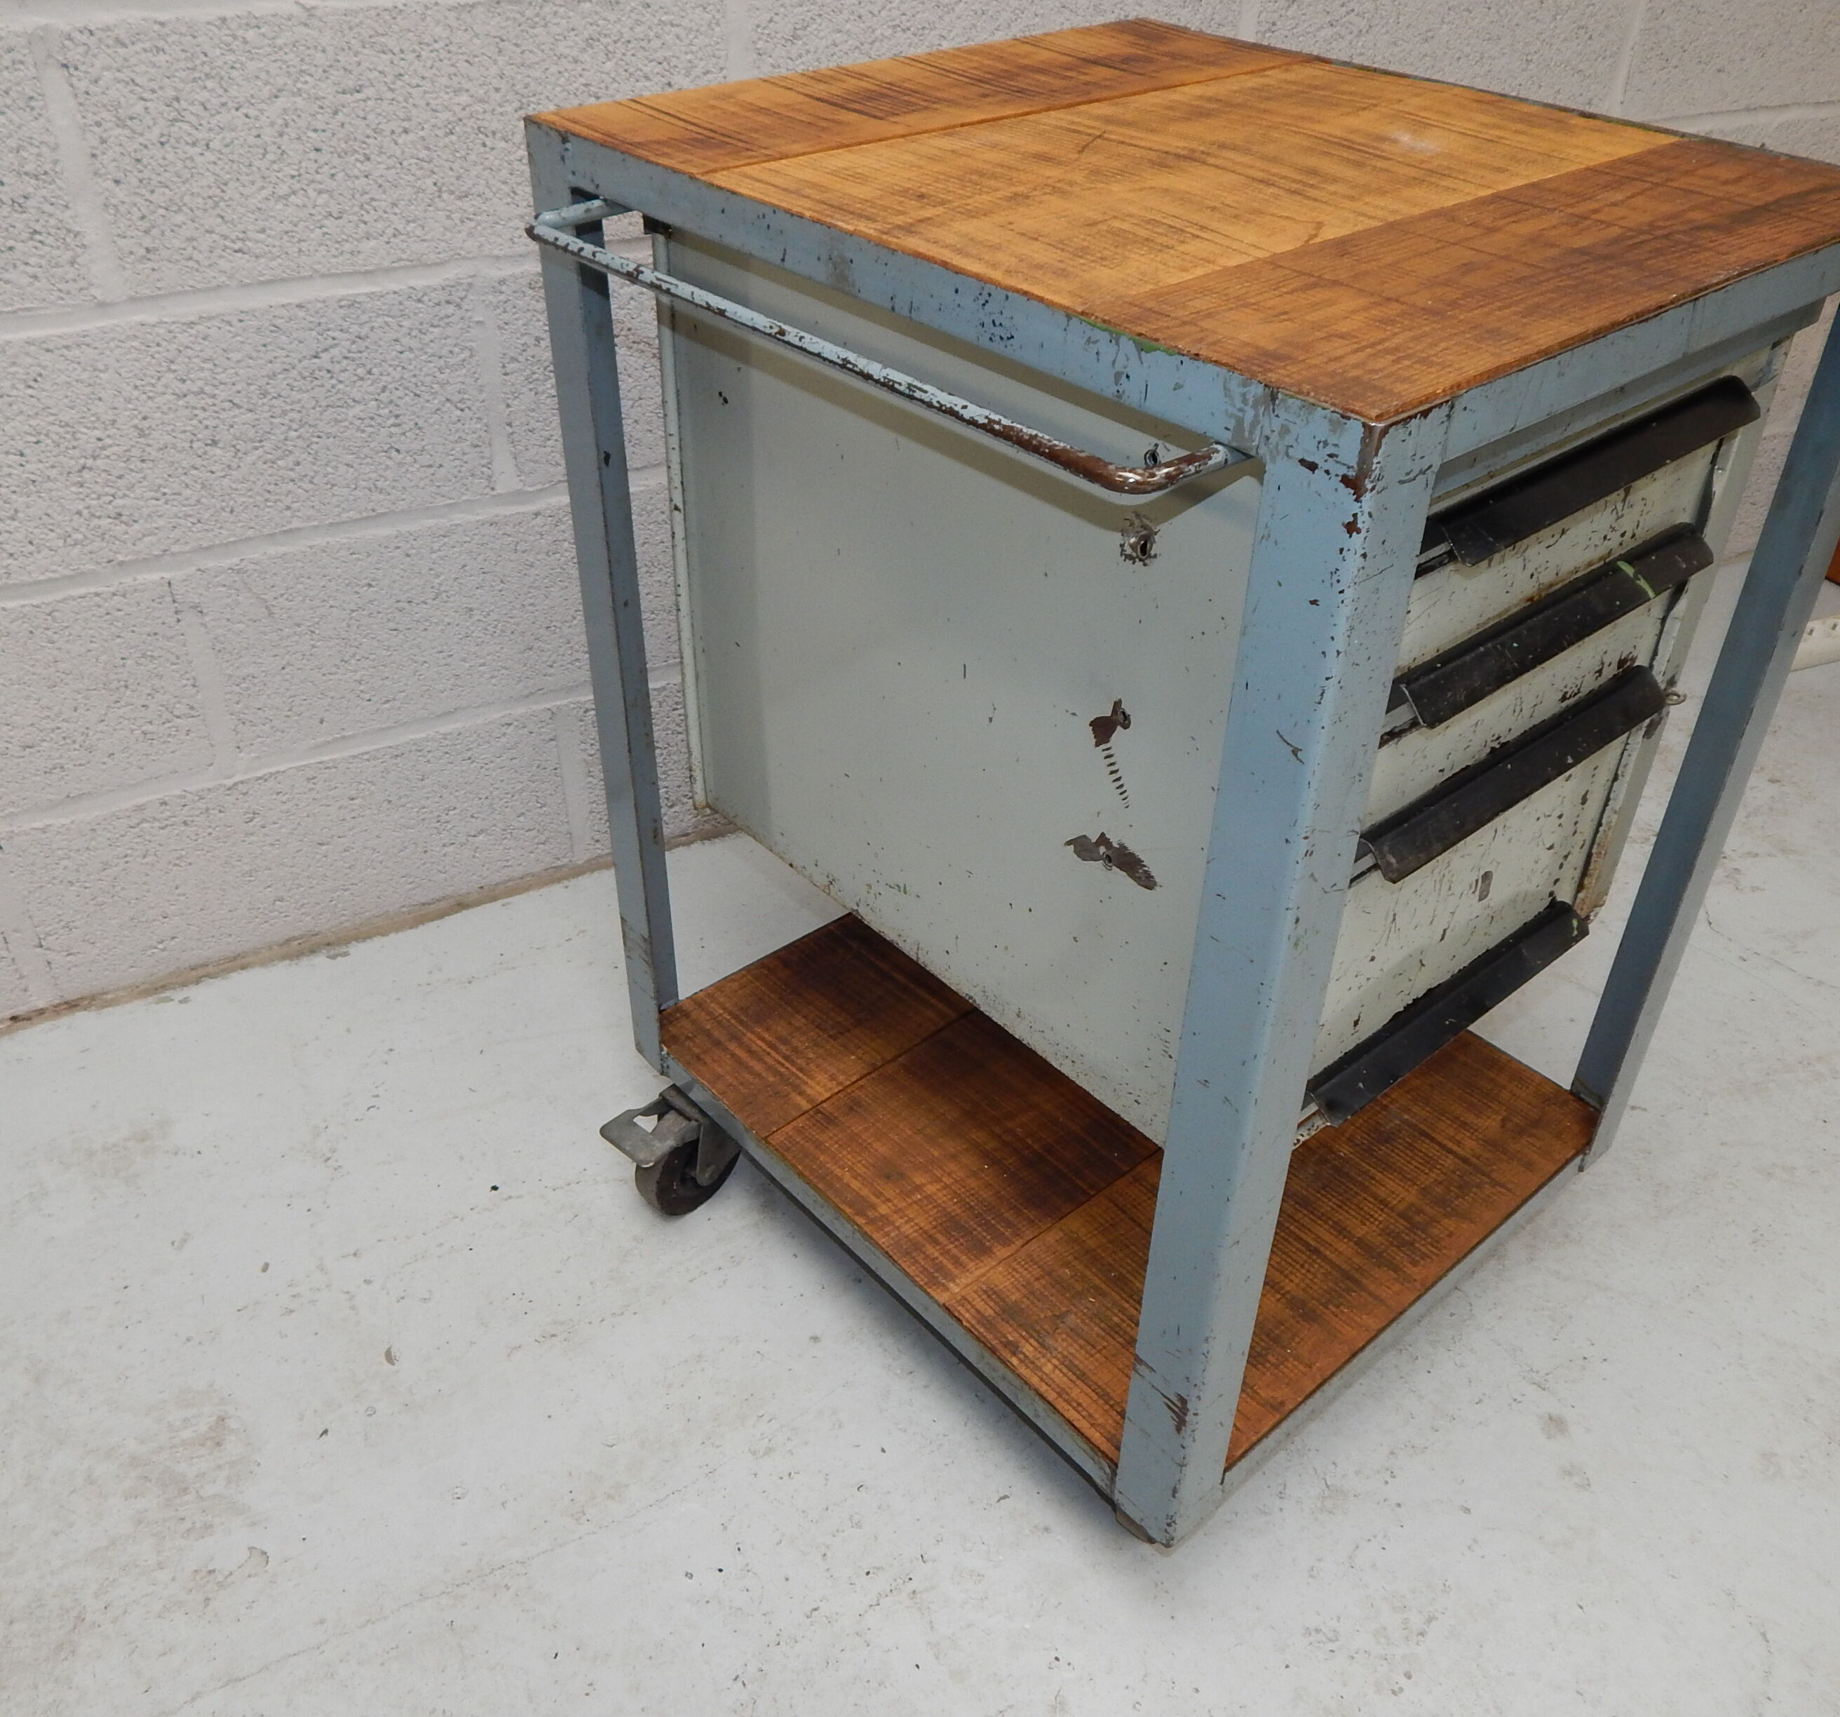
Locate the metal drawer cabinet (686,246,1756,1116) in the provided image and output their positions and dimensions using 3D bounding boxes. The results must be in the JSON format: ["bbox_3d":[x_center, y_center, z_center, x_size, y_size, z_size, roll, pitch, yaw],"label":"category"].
[{"bbox_3d":[0.159,-0.162,1.060,0.392,0.406,0.536,-27,45,-33],"label":"metal drawer cabinet"}]

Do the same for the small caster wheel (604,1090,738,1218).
[{"bbox_3d":[-0.186,0.227,1.306,0.059,0.101,0.112,28,44,31],"label":"small caster wheel"}]

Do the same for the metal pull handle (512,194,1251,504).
[{"bbox_3d":[-0.042,-0.239,0.742,0.055,0.012,0.443,-27,45,-32],"label":"metal pull handle"}]

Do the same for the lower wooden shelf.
[{"bbox_3d":[0.146,0.171,1.269,0.486,0.025,0.560,-27,45,-32],"label":"lower wooden shelf"}]

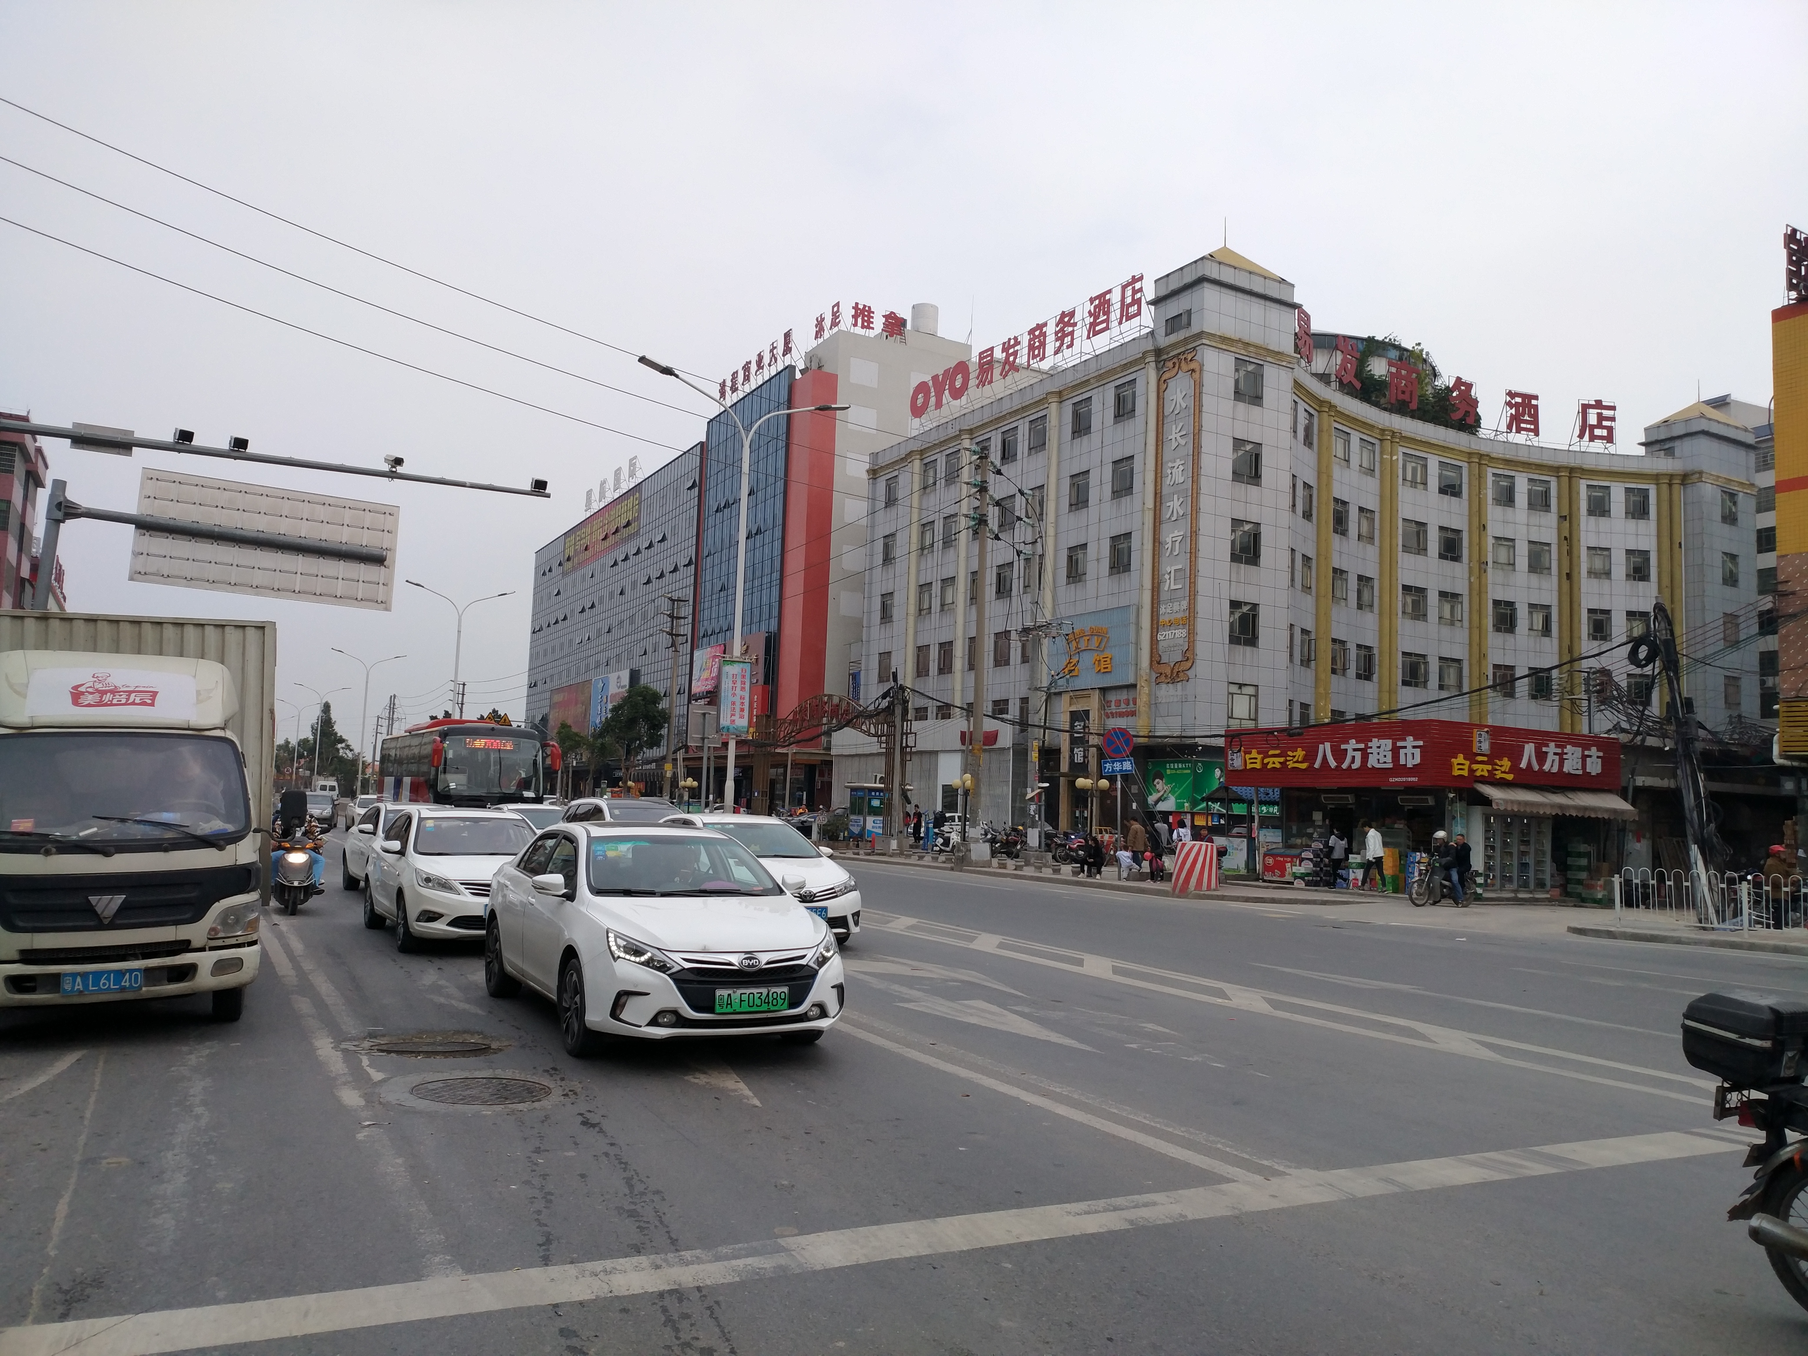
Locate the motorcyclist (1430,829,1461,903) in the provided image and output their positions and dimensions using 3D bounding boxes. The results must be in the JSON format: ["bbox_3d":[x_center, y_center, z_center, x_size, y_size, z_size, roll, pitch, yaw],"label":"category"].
[{"bbox_3d":[11.547,4.025,30.100,0.700,1.600,0.600,4,-6,-20],"label":"motorcyclist"}]

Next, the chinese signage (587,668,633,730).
[{"bbox_3d":[-30.727,2.724,147.281,0.350,6.200,15.300,5,-6,-27],"label":"chinese signage"}]

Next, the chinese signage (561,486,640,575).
[{"bbox_3d":[-34.817,-16.191,160.627,0.400,5.200,34.000,5,-6,-27],"label":"chinese signage"}]

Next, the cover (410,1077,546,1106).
[{"bbox_3d":[-2.318,2.273,7.712,0.740,0.040,0.740,5,-6,-27],"label":"cover"}]

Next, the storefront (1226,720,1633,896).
[{"bbox_3d":[13.630,3.634,37.778,6.800,4.300,7.500,5,-6,-27],"label":"storefront"}]

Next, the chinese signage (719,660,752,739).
[{"bbox_3d":[-3.314,0.389,27.852,0.600,1.500,0.250,5,-6,-27],"label":"chinese signage"}]

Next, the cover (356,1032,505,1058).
[{"bbox_3d":[-3.078,2.409,9.269,0.880,0.040,0.880,5,-6,-27],"label":"cover"}]

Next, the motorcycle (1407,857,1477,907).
[{"bbox_3d":[11.964,4.561,31.352,1.920,1.070,0.720,4,-6,-20],"label":"motorcycle"}]

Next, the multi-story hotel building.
[{"bbox_3d":[22.376,-2.851,78.129,40.500,25.500,29.500,5,-6,-27],"label":"multi-story hotel building"}]

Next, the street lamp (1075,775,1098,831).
[{"bbox_3d":[6.325,4.897,47.775,1.150,2.947,1.000,5,-6,-27],"label":"street lamp"}]

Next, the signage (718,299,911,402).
[{"bbox_3d":[-8.505,-25.848,114.628,6.000,3.600,21.000,5,-6,-27],"label":"signage"}]

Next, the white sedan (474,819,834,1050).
[{"bbox_3d":[-1.975,1.864,10.813,1.790,1.470,4.740,5,-6,-26],"label":"white sedan"}]

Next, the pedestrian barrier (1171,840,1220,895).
[{"bbox_3d":[6.267,4.076,30.300,0.980,1.100,0.900,1,-5,12],"label":"pedestrian barrier"}]

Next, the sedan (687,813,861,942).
[{"bbox_3d":[-2.129,2.495,17.834,1.780,1.480,4.620,5,-6,-27],"label":"sedan"}]

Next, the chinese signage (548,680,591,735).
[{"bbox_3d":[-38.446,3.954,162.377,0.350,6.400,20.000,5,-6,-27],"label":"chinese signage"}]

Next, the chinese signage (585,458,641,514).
[{"bbox_3d":[-31.716,-21.141,153.625,0.500,2.300,21.500,5,-6,-27],"label":"chinese signage"}]

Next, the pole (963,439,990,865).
[{"bbox_3d":[2.277,-0.811,43.491,0.500,13.252,0.500,2,-6,0],"label":"pole"}]

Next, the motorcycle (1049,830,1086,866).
[{"bbox_3d":[5.729,5.794,47.485,1.950,1.070,0.750,5,-6,-27],"label":"motorcycle"}]

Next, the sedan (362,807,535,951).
[{"bbox_3d":[-5.014,2.269,16.318,1.820,1.490,4.620,5,-6,-27],"label":"sedan"}]

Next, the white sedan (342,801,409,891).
[{"bbox_3d":[-7.784,2.735,22.547,1.800,1.470,4.600,5,-6,-27],"label":"white sedan"}]

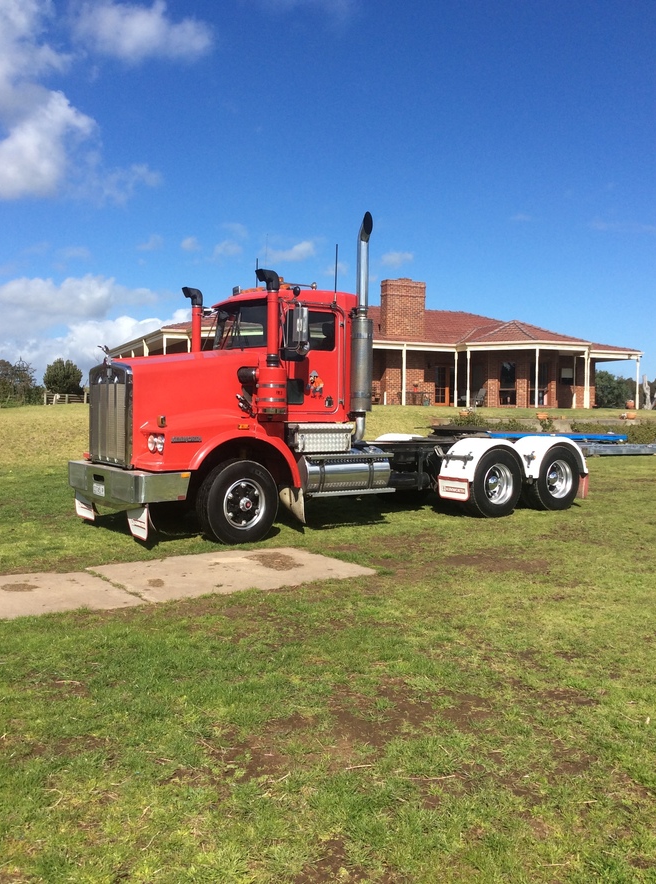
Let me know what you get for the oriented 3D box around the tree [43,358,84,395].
[{"bbox_3d":[-27.231,-6.229,84.000,4.200,4.700,4.100,0,3,0],"label":"tree"}]

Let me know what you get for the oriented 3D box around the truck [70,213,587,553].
[{"bbox_3d":[0.391,-1.000,12.308,7.883,4.250,2.631,-2,4,-35],"label":"truck"}]

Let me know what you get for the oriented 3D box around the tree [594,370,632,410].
[{"bbox_3d":[19.876,-3.703,57.000,2.800,2.800,2.700,0,3,0],"label":"tree"}]

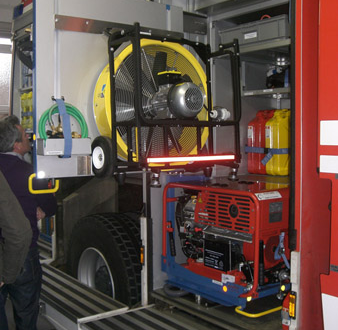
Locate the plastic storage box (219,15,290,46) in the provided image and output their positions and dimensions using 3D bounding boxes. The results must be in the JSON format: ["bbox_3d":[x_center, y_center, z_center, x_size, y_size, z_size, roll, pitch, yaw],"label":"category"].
[{"bbox_3d":[0.687,-0.848,3.322,0.400,0.125,0.600,-2,4,-36],"label":"plastic storage box"}]

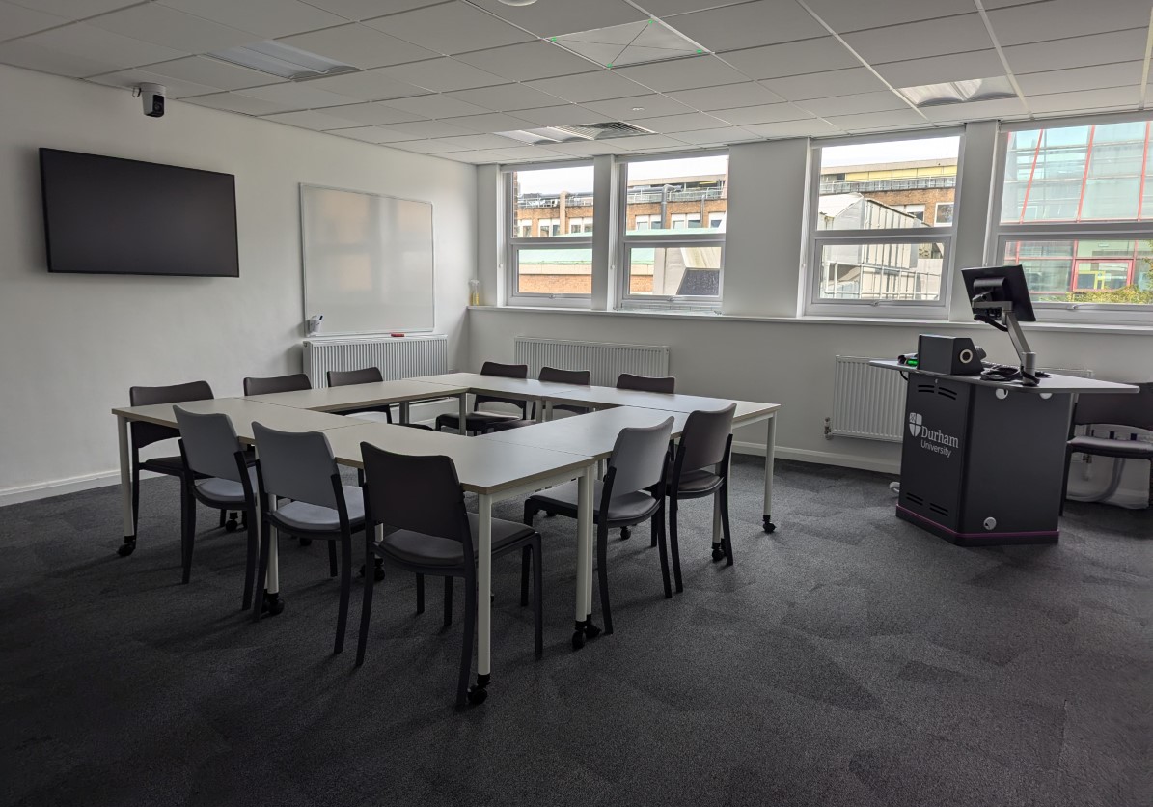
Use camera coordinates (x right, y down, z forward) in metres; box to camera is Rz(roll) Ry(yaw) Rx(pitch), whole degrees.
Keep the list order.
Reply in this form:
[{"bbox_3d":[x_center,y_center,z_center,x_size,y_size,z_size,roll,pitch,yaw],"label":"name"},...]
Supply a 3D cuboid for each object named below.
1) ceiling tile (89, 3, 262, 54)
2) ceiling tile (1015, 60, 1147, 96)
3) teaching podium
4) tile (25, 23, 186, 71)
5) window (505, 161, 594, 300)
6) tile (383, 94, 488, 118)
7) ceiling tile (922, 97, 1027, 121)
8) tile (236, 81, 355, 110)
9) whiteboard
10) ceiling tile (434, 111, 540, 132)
[{"bbox_3d":[-1.904,-1.777,3.815,0.595,0.020,0.595,7,10,32],"label":"ceiling tile"},{"bbox_3d":[2.771,-1.786,4.425,0.600,0.020,0.600,6,10,32],"label":"ceiling tile"},{"bbox_3d":[2.425,0.283,4.614,0.830,0.915,1.480,0,9,-11],"label":"teaching podium"},{"bbox_3d":[-2.397,-1.832,4.111,0.595,0.025,0.595,7,10,32],"label":"tile"},{"bbox_3d":[-0.254,-1.581,7.600,1.050,1.290,0.100,7,10,32],"label":"window"},{"bbox_3d":[-0.930,-1.978,5.313,0.595,0.030,0.595,7,10,32],"label":"tile"},{"bbox_3d":[2.549,-1.888,5.145,0.590,0.020,0.490,7,10,32],"label":"ceiling tile"},{"bbox_3d":[-1.778,-1.999,5.181,0.600,0.030,0.600,6,10,32],"label":"tile"},{"bbox_3d":[-1.733,-1.194,6.849,0.040,1.185,1.490,7,10,32],"label":"whiteboard"},{"bbox_3d":[-0.607,-2.046,5.816,0.595,0.020,0.595,7,10,32],"label":"ceiling tile"}]

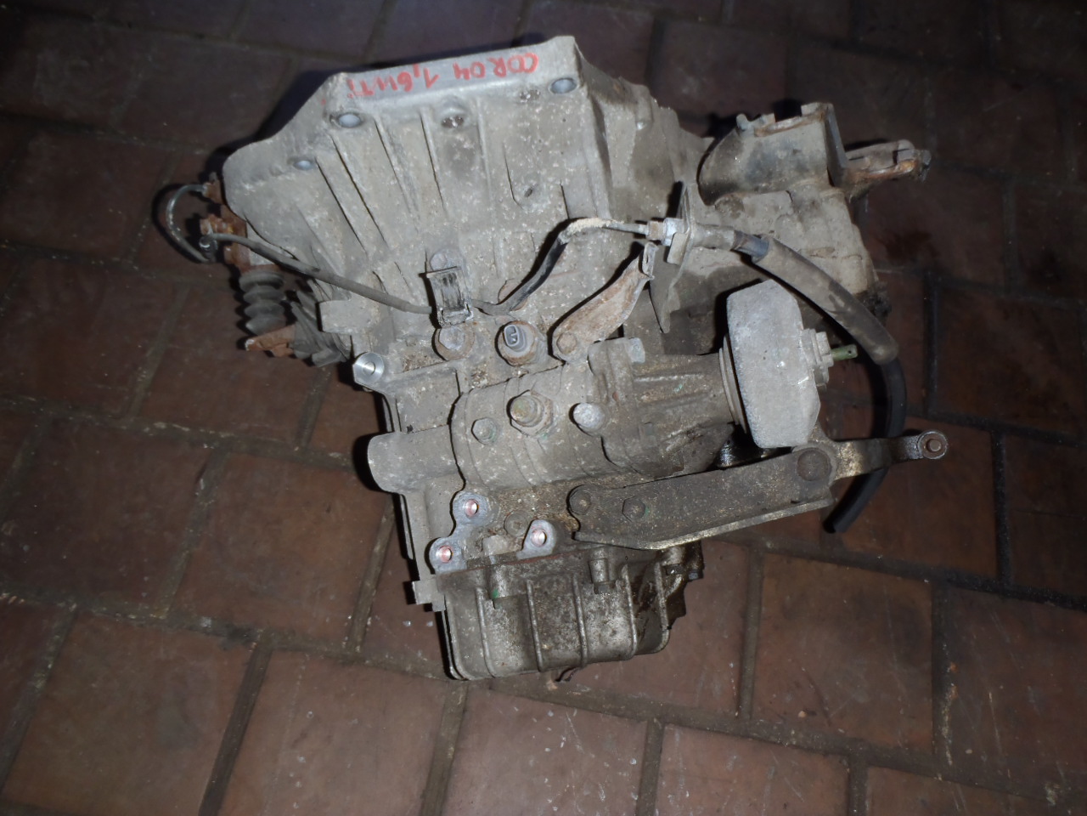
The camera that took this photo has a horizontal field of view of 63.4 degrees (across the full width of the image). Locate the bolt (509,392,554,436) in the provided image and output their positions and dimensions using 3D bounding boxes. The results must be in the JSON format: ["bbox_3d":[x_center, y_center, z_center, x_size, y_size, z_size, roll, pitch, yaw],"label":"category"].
[{"bbox_3d":[-0.010,0.002,0.545,0.026,0.024,0.026,0,76,22],"label":"bolt"}]

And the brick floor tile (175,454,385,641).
[{"bbox_3d":[-0.229,0.125,0.794,0.152,0.020,0.151,10,65,3],"label":"brick floor tile"}]

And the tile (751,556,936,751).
[{"bbox_3d":[0.259,0.212,0.765,0.149,0.015,0.147,10,64,2],"label":"tile"}]

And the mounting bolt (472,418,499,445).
[{"bbox_3d":[-0.036,0.014,0.550,0.016,0.009,0.016,-2,84,14],"label":"mounting bolt"}]

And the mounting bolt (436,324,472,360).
[{"bbox_3d":[-0.059,-0.044,0.575,0.024,0.011,0.024,0,76,22],"label":"mounting bolt"}]

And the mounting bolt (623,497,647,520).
[{"bbox_3d":[0.059,0.065,0.570,0.015,0.008,0.015,-2,84,14],"label":"mounting bolt"}]

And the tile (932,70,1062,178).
[{"bbox_3d":[0.535,-0.334,1.045,0.149,0.015,0.147,10,64,2],"label":"tile"}]

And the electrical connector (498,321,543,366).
[{"bbox_3d":[-0.017,-0.043,0.560,0.026,0.024,0.026,17,83,25],"label":"electrical connector"}]

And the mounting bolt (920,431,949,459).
[{"bbox_3d":[0.269,0.025,0.605,0.019,0.014,0.019,-2,84,14],"label":"mounting bolt"}]

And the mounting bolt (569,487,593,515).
[{"bbox_3d":[0.023,0.059,0.550,0.014,0.009,0.014,0,76,22],"label":"mounting bolt"}]

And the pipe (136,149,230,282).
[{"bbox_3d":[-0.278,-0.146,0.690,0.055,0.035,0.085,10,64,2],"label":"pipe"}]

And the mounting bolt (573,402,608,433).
[{"bbox_3d":[0.028,0.006,0.535,0.019,0.015,0.019,-2,84,14],"label":"mounting bolt"}]

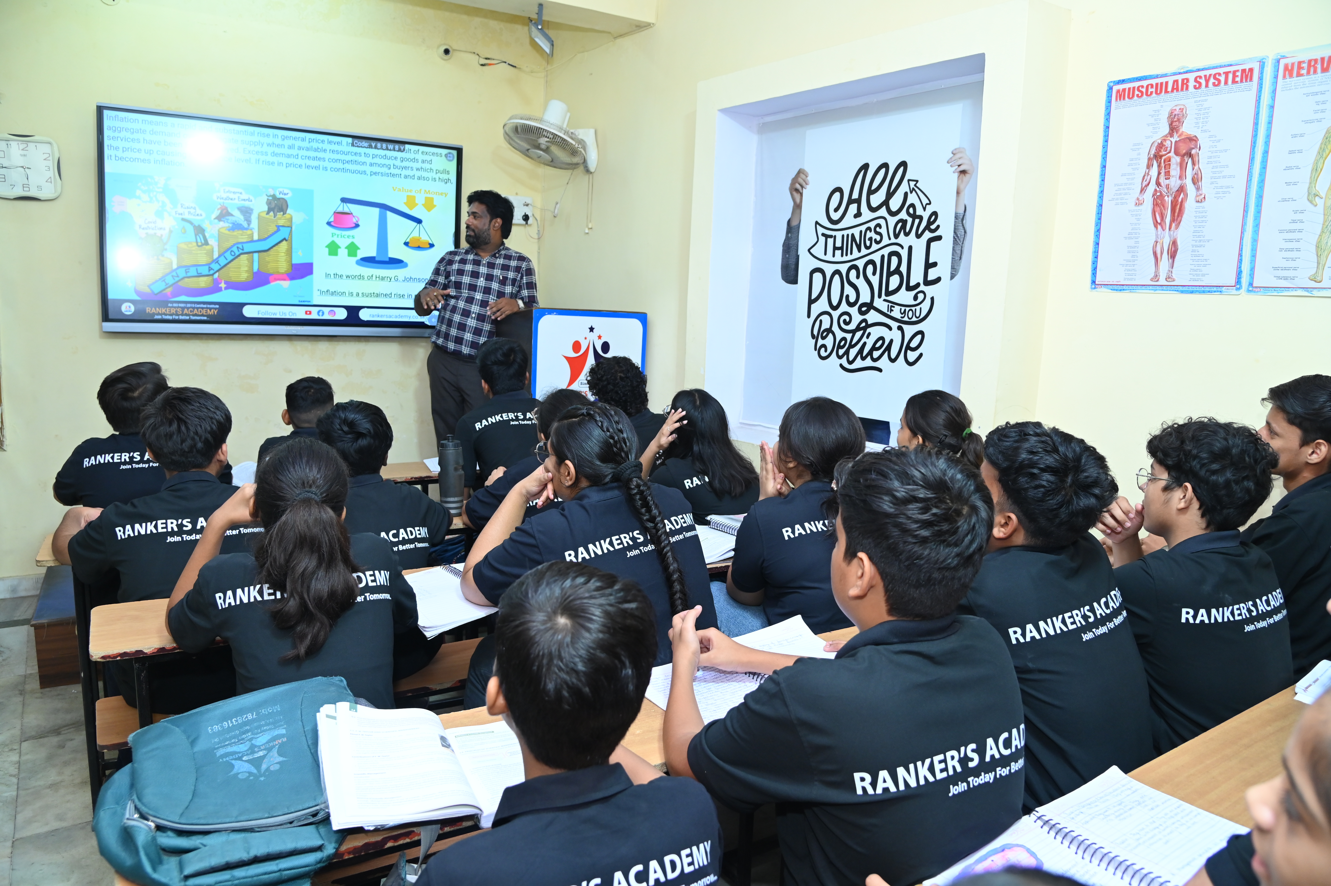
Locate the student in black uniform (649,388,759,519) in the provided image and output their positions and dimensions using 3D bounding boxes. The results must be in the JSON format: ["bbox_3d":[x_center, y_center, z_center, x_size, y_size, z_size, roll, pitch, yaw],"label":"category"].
[{"bbox_3d":[0.061,0.412,2.838,0.480,1.180,0.710,-2,7,-38],"label":"student in black uniform"}]

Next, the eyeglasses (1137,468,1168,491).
[{"bbox_3d":[0.955,0.077,1.605,0.140,0.045,0.140,-3,10,-34],"label":"eyeglasses"}]

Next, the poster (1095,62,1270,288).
[{"bbox_3d":[1.374,-0.703,2.360,0.010,0.600,0.425,-4,11,-37],"label":"poster"}]

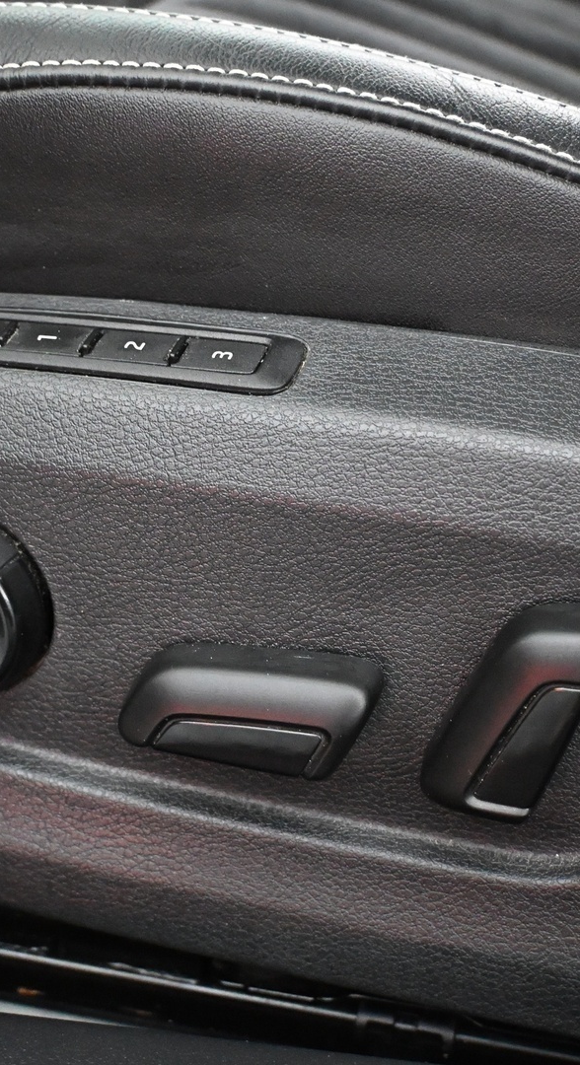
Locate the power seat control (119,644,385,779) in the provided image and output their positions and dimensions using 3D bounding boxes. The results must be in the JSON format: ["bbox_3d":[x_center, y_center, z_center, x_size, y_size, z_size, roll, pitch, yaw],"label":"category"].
[{"bbox_3d":[-0.008,0.036,0.312,0.052,0.021,0.015,4,18,10],"label":"power seat control"}]

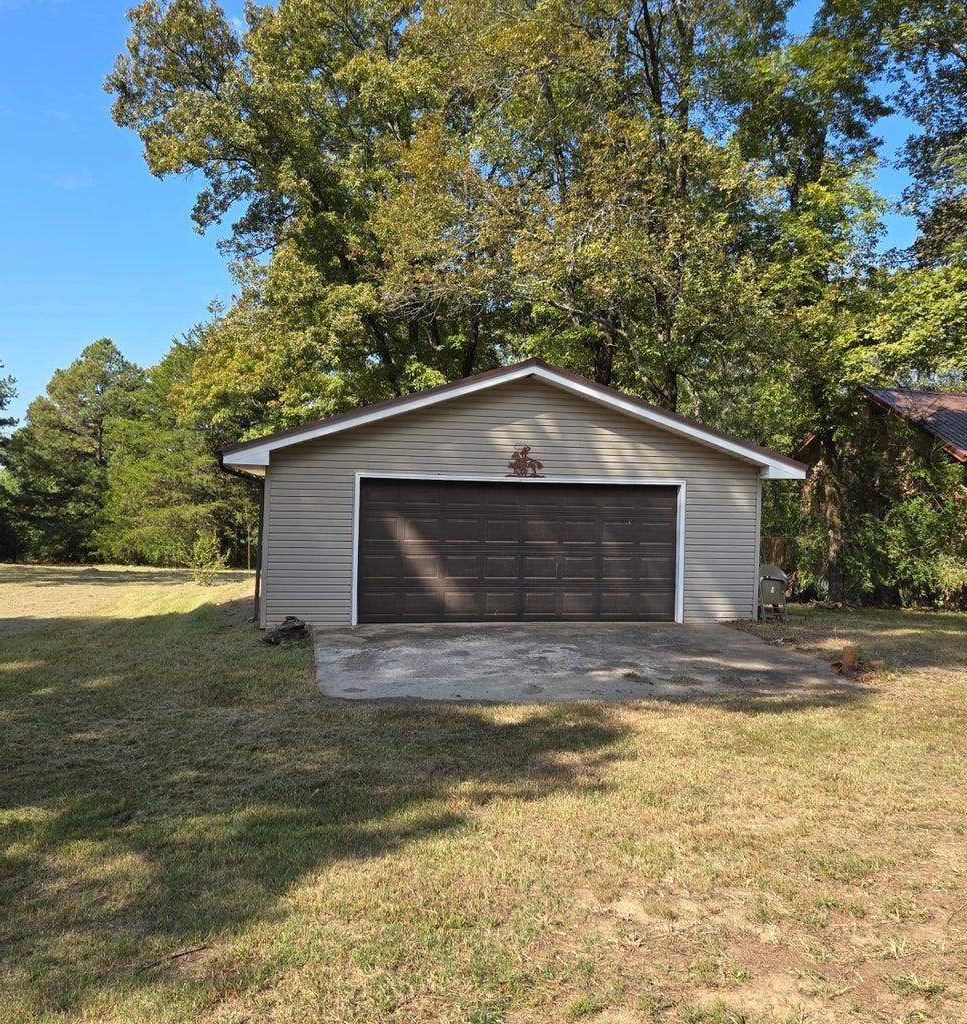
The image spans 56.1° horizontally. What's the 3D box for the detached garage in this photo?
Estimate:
[{"bbox_3d":[-0.038,-0.339,16.997,8.557,3.855,8.100,1,1,-10],"label":"detached garage"}]

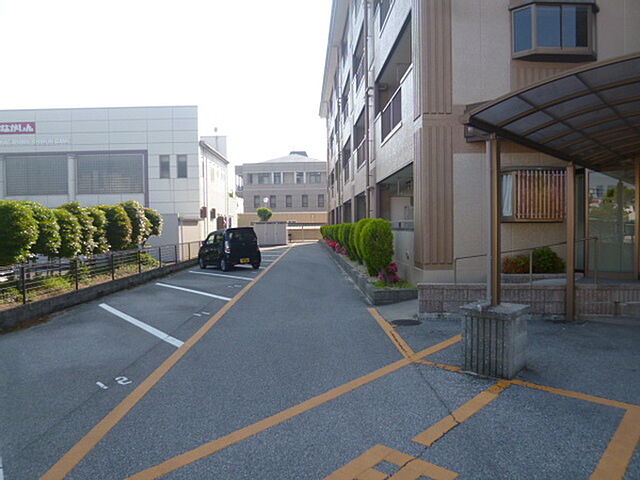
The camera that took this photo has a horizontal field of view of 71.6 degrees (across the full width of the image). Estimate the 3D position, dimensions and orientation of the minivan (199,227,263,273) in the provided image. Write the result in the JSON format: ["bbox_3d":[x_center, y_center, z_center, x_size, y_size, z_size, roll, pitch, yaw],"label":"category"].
[{"bbox_3d":[-3.770,0.351,18.120,1.475,1.650,3.395,-2,2,-34],"label":"minivan"}]

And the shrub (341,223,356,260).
[{"bbox_3d":[1.360,0.092,15.700,0.880,1.380,0.880,-1,2,-2],"label":"shrub"}]

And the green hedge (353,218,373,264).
[{"bbox_3d":[1.440,0.114,13.600,0.880,1.520,0.880,-1,2,-2],"label":"green hedge"}]

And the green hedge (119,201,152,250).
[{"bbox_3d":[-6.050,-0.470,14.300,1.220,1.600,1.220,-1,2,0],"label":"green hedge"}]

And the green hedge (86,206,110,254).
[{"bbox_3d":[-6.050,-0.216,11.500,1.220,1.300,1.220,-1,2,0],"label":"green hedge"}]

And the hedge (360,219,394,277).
[{"bbox_3d":[1.490,0.231,11.500,0.840,1.570,0.860,-1,2,-2],"label":"hedge"}]

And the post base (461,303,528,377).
[{"bbox_3d":[2.035,1.135,5.150,0.585,0.710,0.600,1,2,41],"label":"post base"}]

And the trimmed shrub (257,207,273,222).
[{"bbox_3d":[-5.754,-2.631,46.000,1.600,1.650,1.600,-1,2,-2],"label":"trimmed shrub"}]

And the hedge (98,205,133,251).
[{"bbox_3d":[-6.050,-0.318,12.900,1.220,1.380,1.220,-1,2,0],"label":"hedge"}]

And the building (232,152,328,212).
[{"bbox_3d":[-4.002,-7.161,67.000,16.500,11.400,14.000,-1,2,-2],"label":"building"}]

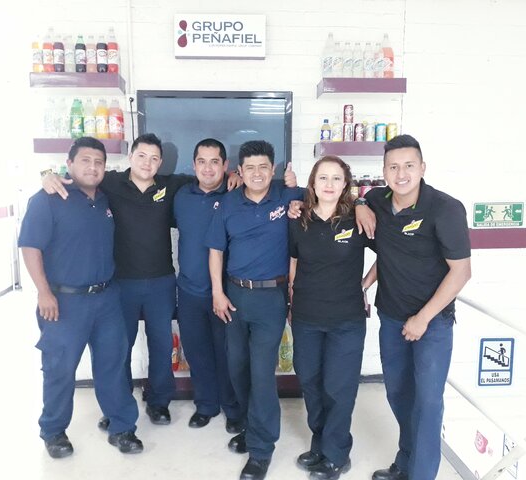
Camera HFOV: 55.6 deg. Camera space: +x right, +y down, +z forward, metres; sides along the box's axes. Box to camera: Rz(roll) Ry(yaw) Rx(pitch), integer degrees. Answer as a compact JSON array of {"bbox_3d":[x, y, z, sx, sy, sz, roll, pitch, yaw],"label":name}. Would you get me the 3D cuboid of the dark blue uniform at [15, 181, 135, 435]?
[{"bbox_3d":[-0.990,0.388,2.679,0.570,1.426,0.360,-3,7,-25],"label":"dark blue uniform"}]

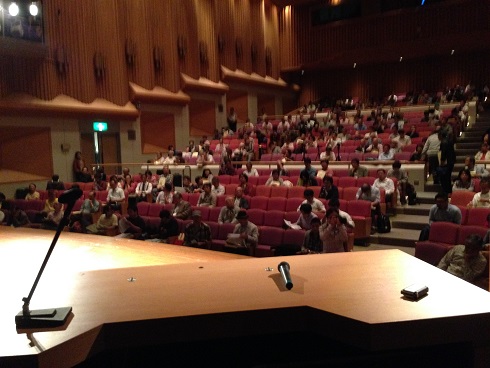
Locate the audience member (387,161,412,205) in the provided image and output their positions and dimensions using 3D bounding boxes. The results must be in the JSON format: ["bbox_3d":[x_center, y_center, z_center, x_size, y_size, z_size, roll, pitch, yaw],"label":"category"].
[{"bbox_3d":[4.025,-0.053,12.267,0.550,1.090,0.780,0,4,20],"label":"audience member"}]

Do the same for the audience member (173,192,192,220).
[{"bbox_3d":[-1.480,0.766,9.709,0.780,1.200,0.560,-7,9,-44],"label":"audience member"}]

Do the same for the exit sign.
[{"bbox_3d":[-4.637,-1.836,15.000,0.520,0.270,0.100,-6,8,-40],"label":"exit sign"}]

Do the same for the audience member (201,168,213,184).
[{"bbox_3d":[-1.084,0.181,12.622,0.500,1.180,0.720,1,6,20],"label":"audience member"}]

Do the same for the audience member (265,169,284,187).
[{"bbox_3d":[0.746,0.162,12.715,0.480,1.100,0.720,0,4,30],"label":"audience member"}]

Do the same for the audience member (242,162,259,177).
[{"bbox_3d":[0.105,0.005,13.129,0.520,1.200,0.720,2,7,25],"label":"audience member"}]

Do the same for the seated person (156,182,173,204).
[{"bbox_3d":[-2.264,0.570,13.081,0.500,1.210,0.720,0,4,24],"label":"seated person"}]

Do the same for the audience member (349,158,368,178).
[{"bbox_3d":[3.090,-0.107,12.925,0.530,1.160,0.720,1,5,33],"label":"audience member"}]

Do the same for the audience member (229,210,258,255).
[{"bbox_3d":[-0.090,1.082,8.432,0.500,1.191,0.780,1,5,39],"label":"audience member"}]

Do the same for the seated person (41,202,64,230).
[{"bbox_3d":[-4.928,1.055,11.786,0.470,1.100,0.750,0,4,25],"label":"seated person"}]

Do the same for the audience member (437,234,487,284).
[{"bbox_3d":[2.787,1.248,5.837,0.600,1.220,0.800,4,8,38],"label":"audience member"}]

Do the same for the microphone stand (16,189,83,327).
[{"bbox_3d":[-0.539,0.198,1.313,0.175,0.364,0.128,-2,4,-10],"label":"microphone stand"}]

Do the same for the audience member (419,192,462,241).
[{"bbox_3d":[3.406,0.716,7.982,0.550,1.111,0.800,1,5,37],"label":"audience member"}]

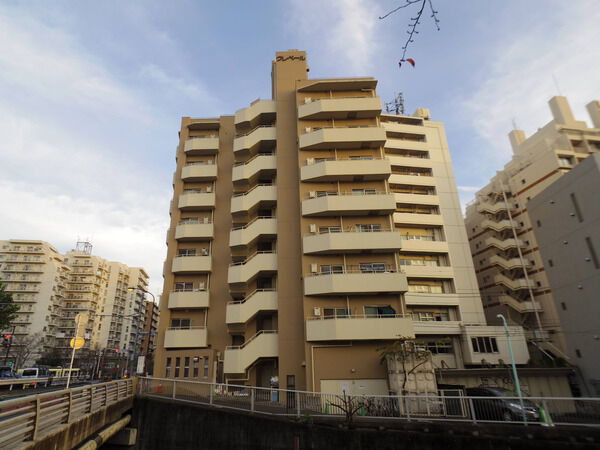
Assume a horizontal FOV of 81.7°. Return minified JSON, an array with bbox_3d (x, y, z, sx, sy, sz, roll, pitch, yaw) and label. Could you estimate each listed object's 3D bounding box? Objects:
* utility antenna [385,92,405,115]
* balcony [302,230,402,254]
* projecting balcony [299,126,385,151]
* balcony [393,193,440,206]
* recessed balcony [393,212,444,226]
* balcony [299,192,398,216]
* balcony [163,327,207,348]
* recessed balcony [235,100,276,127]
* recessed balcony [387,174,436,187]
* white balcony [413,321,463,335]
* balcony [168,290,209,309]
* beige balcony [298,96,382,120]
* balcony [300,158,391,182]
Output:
[{"bbox_3d":[14.355,-17.855,51.846,2.500,4.200,1.900,3,-22,-12],"label":"utility antenna"},{"bbox_3d":[3.465,1.257,23.510,6.450,1.250,1.100,-2,-21,1],"label":"balcony"},{"bbox_3d":[3.230,-6.609,26.695,6.550,1.330,1.200,-2,-21,-1],"label":"projecting balcony"},{"bbox_3d":[15.178,-3.160,45.887,6.400,1.450,1.150,2,-22,-11],"label":"balcony"},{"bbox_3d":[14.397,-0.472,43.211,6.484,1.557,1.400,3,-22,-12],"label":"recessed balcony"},{"bbox_3d":[3.424,-1.383,24.579,6.455,1.330,1.150,-1,-21,-1],"label":"balcony"},{"bbox_3d":[-8.403,8.438,25.998,3.200,1.370,1.200,-1,-21,-3],"label":"balcony"},{"bbox_3d":[-3.834,-9.768,30.754,3.700,2.100,1.150,-2,-21,1],"label":"recessed balcony"},{"bbox_3d":[14.237,-5.507,45.156,6.484,1.557,1.400,3,-22,-12],"label":"recessed balcony"},{"bbox_3d":[15.592,11.918,39.977,6.300,1.450,1.150,2,-22,-11],"label":"white balcony"},{"bbox_3d":[-8.493,5.841,27.012,3.200,1.350,1.200,-1,-21,-3],"label":"balcony"},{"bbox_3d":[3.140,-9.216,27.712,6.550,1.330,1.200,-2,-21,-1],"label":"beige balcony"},{"bbox_3d":[3.287,-3.966,25.550,6.450,1.250,1.100,-2,-21,1],"label":"balcony"}]

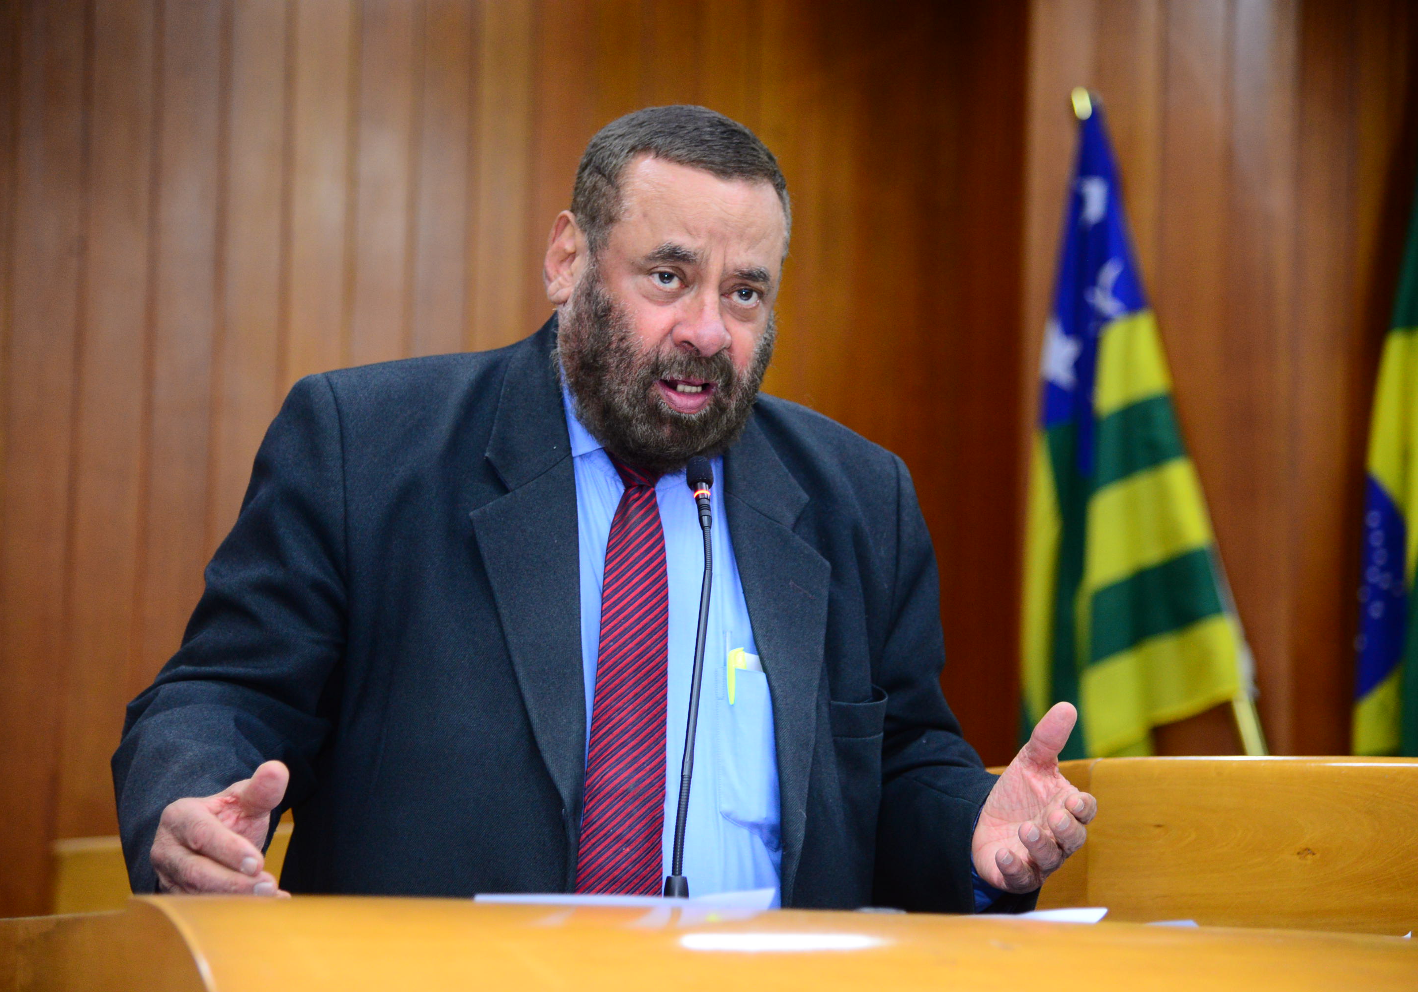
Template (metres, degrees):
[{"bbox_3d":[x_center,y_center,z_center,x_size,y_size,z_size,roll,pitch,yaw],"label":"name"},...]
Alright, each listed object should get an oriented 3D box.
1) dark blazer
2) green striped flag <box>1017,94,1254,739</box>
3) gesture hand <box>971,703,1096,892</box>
[{"bbox_3d":[-0.115,0.235,2.860,0.640,0.750,0.410,4,-8,-20],"label":"dark blazer"},{"bbox_3d":[0.630,0.000,6.000,0.350,1.150,0.230,1,-8,0],"label":"green striped flag"},{"bbox_3d":[0.218,0.203,2.720,0.090,0.125,0.130,4,-8,-18],"label":"gesture hand"}]

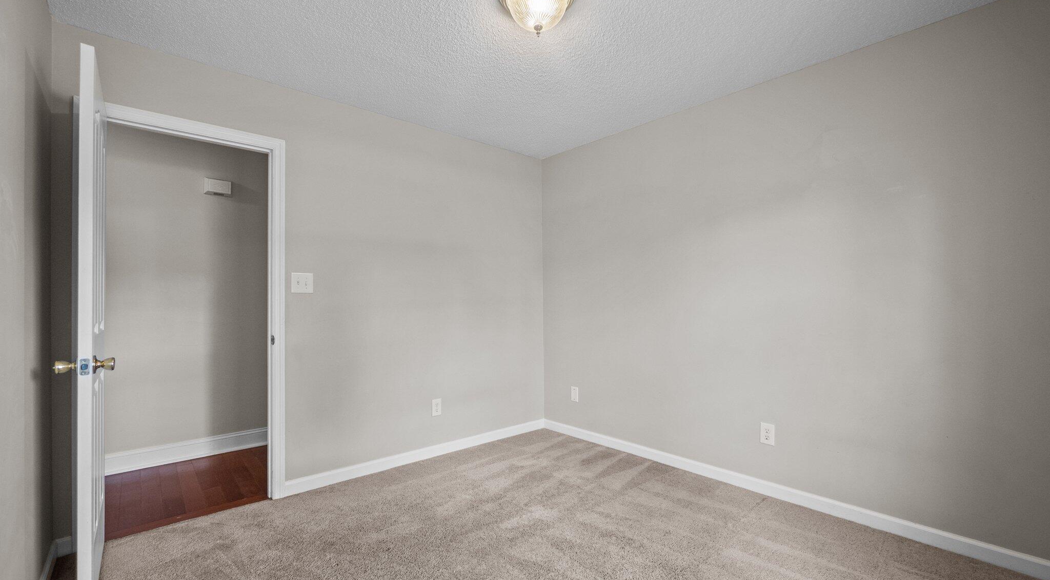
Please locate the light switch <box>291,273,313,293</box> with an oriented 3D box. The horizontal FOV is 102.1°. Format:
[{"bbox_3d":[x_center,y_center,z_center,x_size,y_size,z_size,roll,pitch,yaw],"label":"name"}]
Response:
[{"bbox_3d":[-1.340,-0.041,2.561,0.117,0.116,0.008,0,-1,-40],"label":"light switch"}]

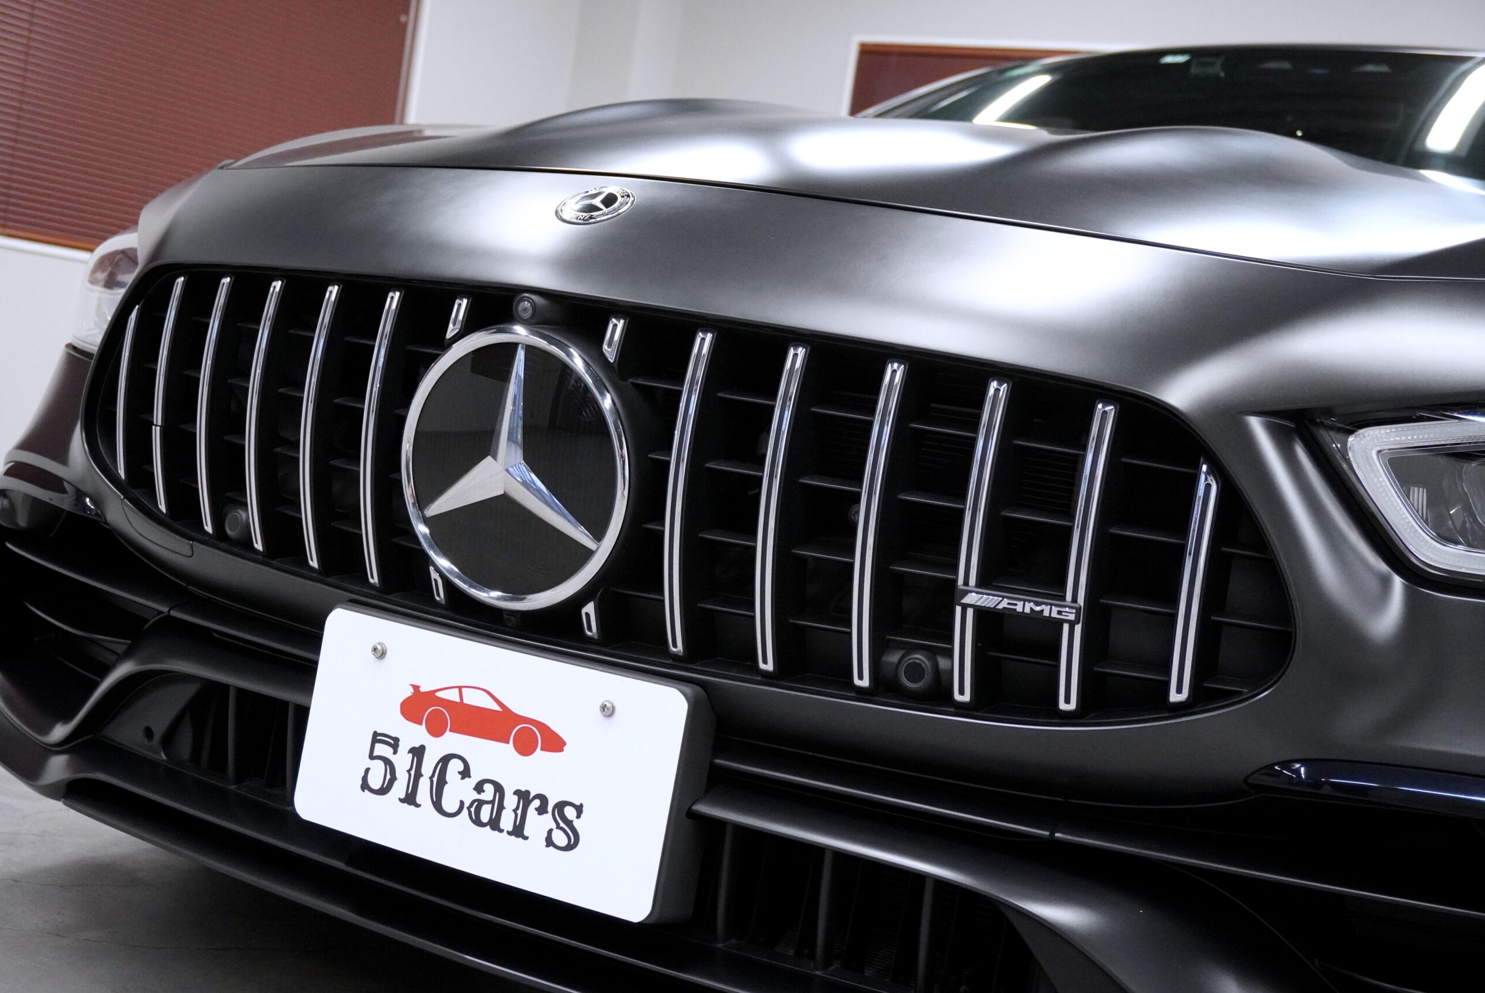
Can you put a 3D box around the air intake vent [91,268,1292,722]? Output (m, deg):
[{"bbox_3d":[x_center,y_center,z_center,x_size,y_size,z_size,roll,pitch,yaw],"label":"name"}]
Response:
[{"bbox_3d":[-0.140,-0.021,1.389,1.075,0.258,0.140,10,6,29],"label":"air intake vent"}]

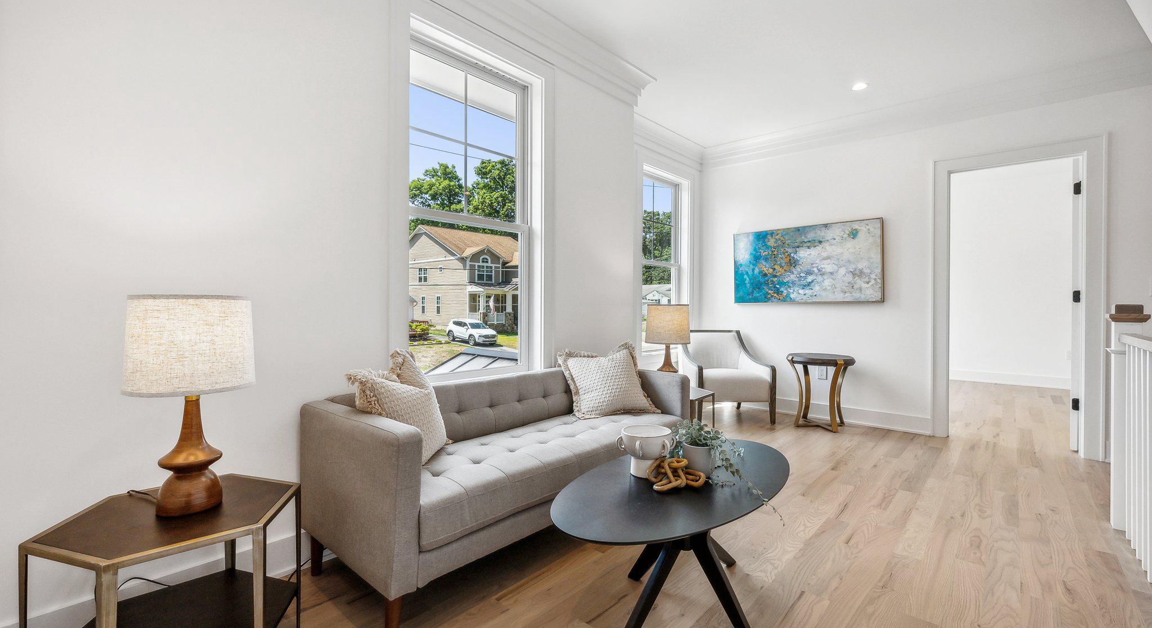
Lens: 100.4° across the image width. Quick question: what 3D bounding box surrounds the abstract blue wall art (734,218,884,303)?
[{"bbox_3d":[2.128,-0.463,4.526,1.310,0.710,0.045,1,1,42],"label":"abstract blue wall art"}]

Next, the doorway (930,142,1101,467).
[{"bbox_3d":[3.254,-0.113,3.596,0.940,2.200,0.150,1,1,42],"label":"doorway"}]

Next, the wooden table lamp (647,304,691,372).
[{"bbox_3d":[0.632,0.228,3.291,0.300,0.610,0.300,0,1,0],"label":"wooden table lamp"}]

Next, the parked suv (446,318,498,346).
[{"bbox_3d":[-8.248,1.411,38.000,4.780,1.700,1.900,3,3,42],"label":"parked suv"}]

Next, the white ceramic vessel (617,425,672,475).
[{"bbox_3d":[0.256,0.502,1.745,0.200,0.155,0.200,0,1,0],"label":"white ceramic vessel"}]

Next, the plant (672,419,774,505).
[{"bbox_3d":[0.505,0.489,1.684,0.350,0.205,0.250,1,1,42],"label":"plant"}]

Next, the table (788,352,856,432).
[{"bbox_3d":[2.154,0.677,4.232,0.540,0.605,0.540,1,1,42],"label":"table"}]

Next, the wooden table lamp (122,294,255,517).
[{"bbox_3d":[-1.107,0.252,1.379,0.300,0.610,0.300,1,1,42],"label":"wooden table lamp"}]

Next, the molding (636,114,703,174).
[{"bbox_3d":[0.872,-1.645,4.593,0.140,0.210,1.600,1,1,42],"label":"molding"}]

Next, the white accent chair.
[{"bbox_3d":[1.364,0.577,4.537,0.720,0.800,0.740,0,1,-8],"label":"white accent chair"}]

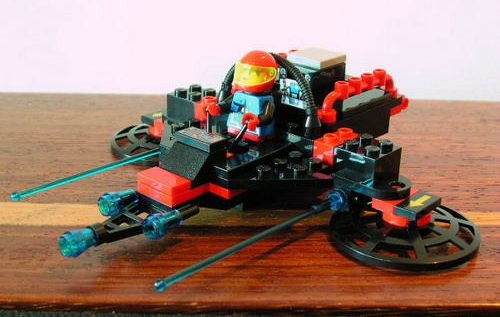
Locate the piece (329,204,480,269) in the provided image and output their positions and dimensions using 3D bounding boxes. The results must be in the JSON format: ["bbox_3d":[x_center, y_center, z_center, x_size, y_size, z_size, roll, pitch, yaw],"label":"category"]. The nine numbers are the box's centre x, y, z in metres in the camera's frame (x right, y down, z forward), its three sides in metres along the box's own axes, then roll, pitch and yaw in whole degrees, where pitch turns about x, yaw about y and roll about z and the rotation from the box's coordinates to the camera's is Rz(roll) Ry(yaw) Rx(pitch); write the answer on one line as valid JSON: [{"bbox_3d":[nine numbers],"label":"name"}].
[{"bbox_3d":[0.050,0.021,0.227,0.048,0.007,0.048,1,22,0],"label":"piece"}]

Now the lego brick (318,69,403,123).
[{"bbox_3d":[0.041,-0.025,0.260,0.007,0.013,0.046,20,29,38],"label":"lego brick"}]

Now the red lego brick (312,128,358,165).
[{"bbox_3d":[0.029,-0.003,0.237,0.008,0.011,0.016,20,29,38],"label":"red lego brick"}]

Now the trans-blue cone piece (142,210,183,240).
[{"bbox_3d":[-0.025,0.019,0.209,0.008,0.008,0.011,19,29,38],"label":"trans-blue cone piece"}]

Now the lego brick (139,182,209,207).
[{"bbox_3d":[-0.024,0.009,0.224,0.016,0.003,0.016,20,29,38],"label":"lego brick"}]

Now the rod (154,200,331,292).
[{"bbox_3d":[0.001,0.023,0.201,0.003,0.003,0.072,20,29,38],"label":"rod"}]

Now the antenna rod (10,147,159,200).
[{"bbox_3d":[-0.051,0.003,0.247,0.003,0.003,0.072,20,29,38],"label":"antenna rod"}]

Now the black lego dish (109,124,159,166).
[{"bbox_3d":[-0.034,-0.009,0.296,0.048,0.007,0.048,1,22,0],"label":"black lego dish"}]

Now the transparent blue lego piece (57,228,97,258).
[{"bbox_3d":[-0.049,0.024,0.202,0.008,0.008,0.011,19,29,38],"label":"transparent blue lego piece"}]

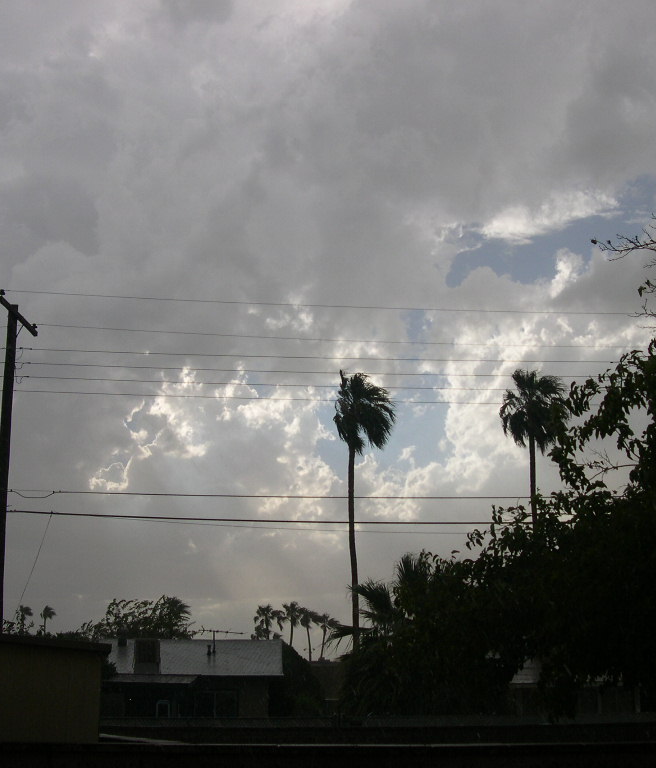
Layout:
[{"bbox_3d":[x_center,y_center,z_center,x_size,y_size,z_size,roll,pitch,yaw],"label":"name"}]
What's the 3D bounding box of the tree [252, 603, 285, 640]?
[{"bbox_3d":[-7.511,32.163,141.391,4.000,8.950,4.000,0,-13,0],"label":"tree"}]

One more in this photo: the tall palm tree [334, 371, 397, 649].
[{"bbox_3d":[1.771,7.859,56.704,3.200,17.590,3.200,0,-13,0],"label":"tall palm tree"}]

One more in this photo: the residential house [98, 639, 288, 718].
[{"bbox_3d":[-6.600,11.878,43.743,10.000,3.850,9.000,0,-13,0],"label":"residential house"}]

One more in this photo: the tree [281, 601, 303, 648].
[{"bbox_3d":[-4.705,32.608,144.368,3.100,9.440,3.100,0,-13,0],"label":"tree"}]

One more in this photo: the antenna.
[{"bbox_3d":[-4.054,9.854,43.191,1.800,1.000,2.000,4,-14,-15],"label":"antenna"}]

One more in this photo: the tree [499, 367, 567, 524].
[{"bbox_3d":[10.367,7.700,55.714,3.400,17.450,3.400,0,-13,0],"label":"tree"}]

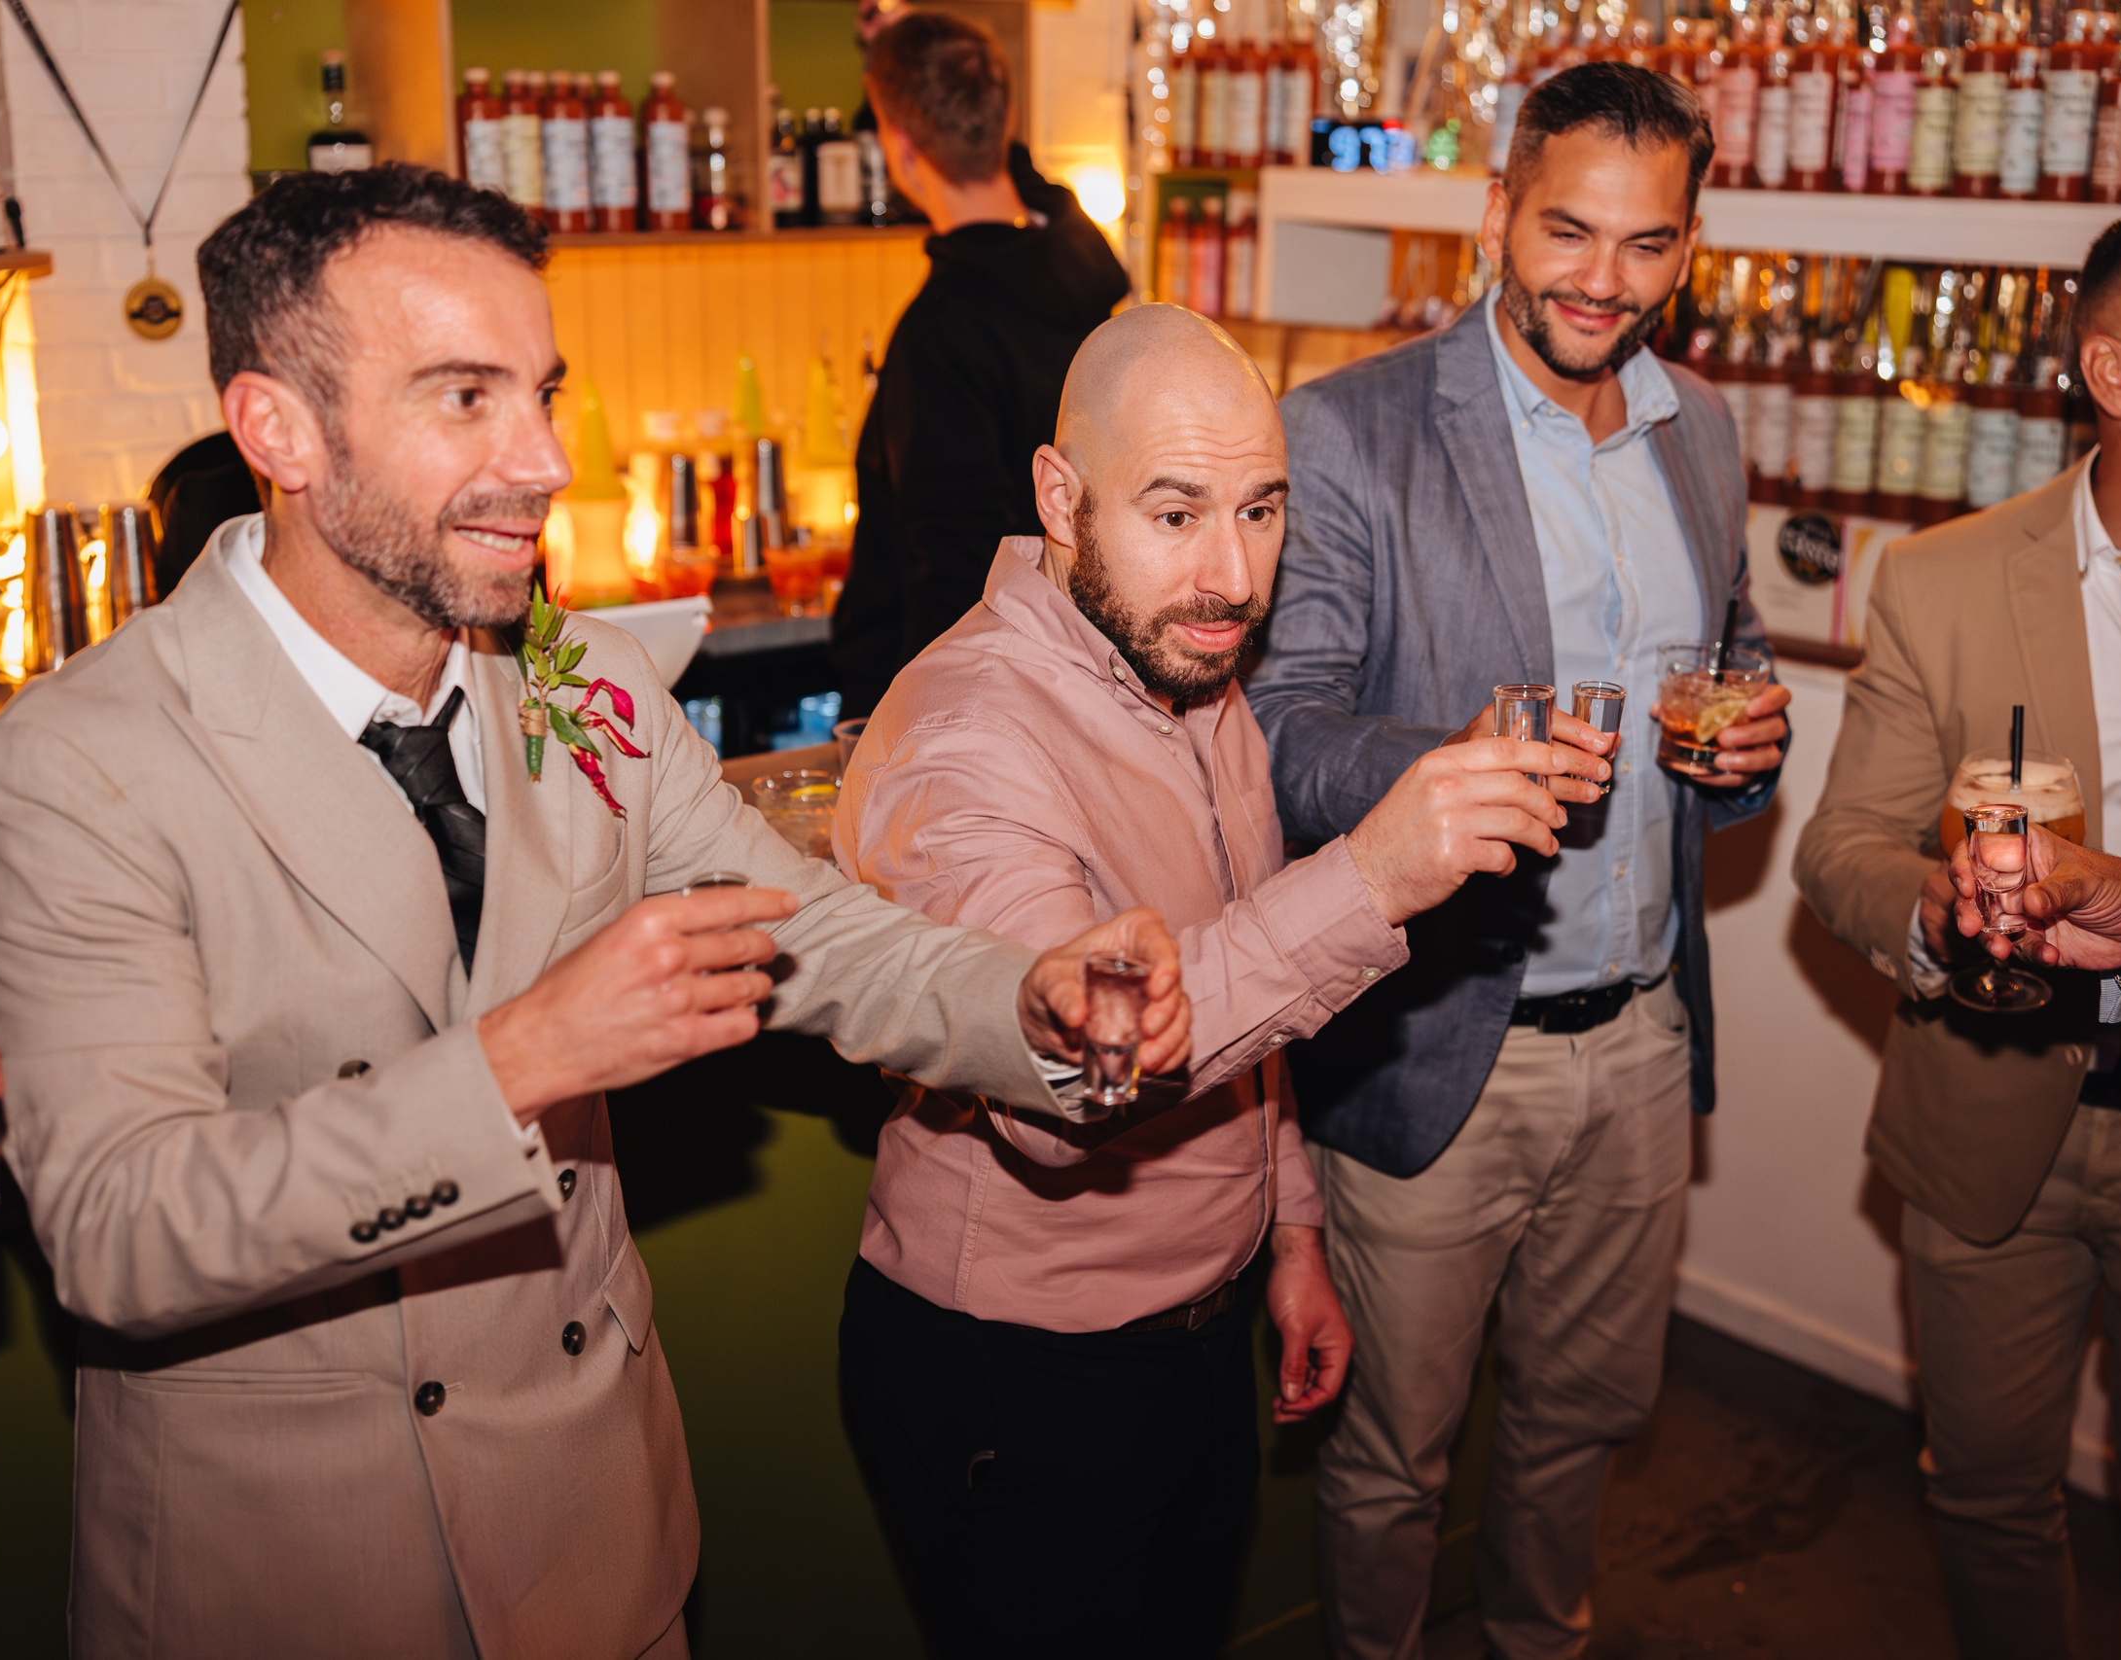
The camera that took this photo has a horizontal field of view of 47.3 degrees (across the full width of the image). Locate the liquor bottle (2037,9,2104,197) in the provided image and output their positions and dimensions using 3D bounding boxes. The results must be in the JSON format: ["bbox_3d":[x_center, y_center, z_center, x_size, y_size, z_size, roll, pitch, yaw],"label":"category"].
[{"bbox_3d":[1.288,-0.923,3.079,0.062,0.227,0.062,7,18,21],"label":"liquor bottle"}]

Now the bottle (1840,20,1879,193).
[{"bbox_3d":[1.083,-0.968,3.280,0.055,0.198,0.055,-14,22,-43],"label":"bottle"}]

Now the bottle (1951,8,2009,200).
[{"bbox_3d":[1.210,-0.947,3.160,0.062,0.227,0.062,7,18,19],"label":"bottle"}]

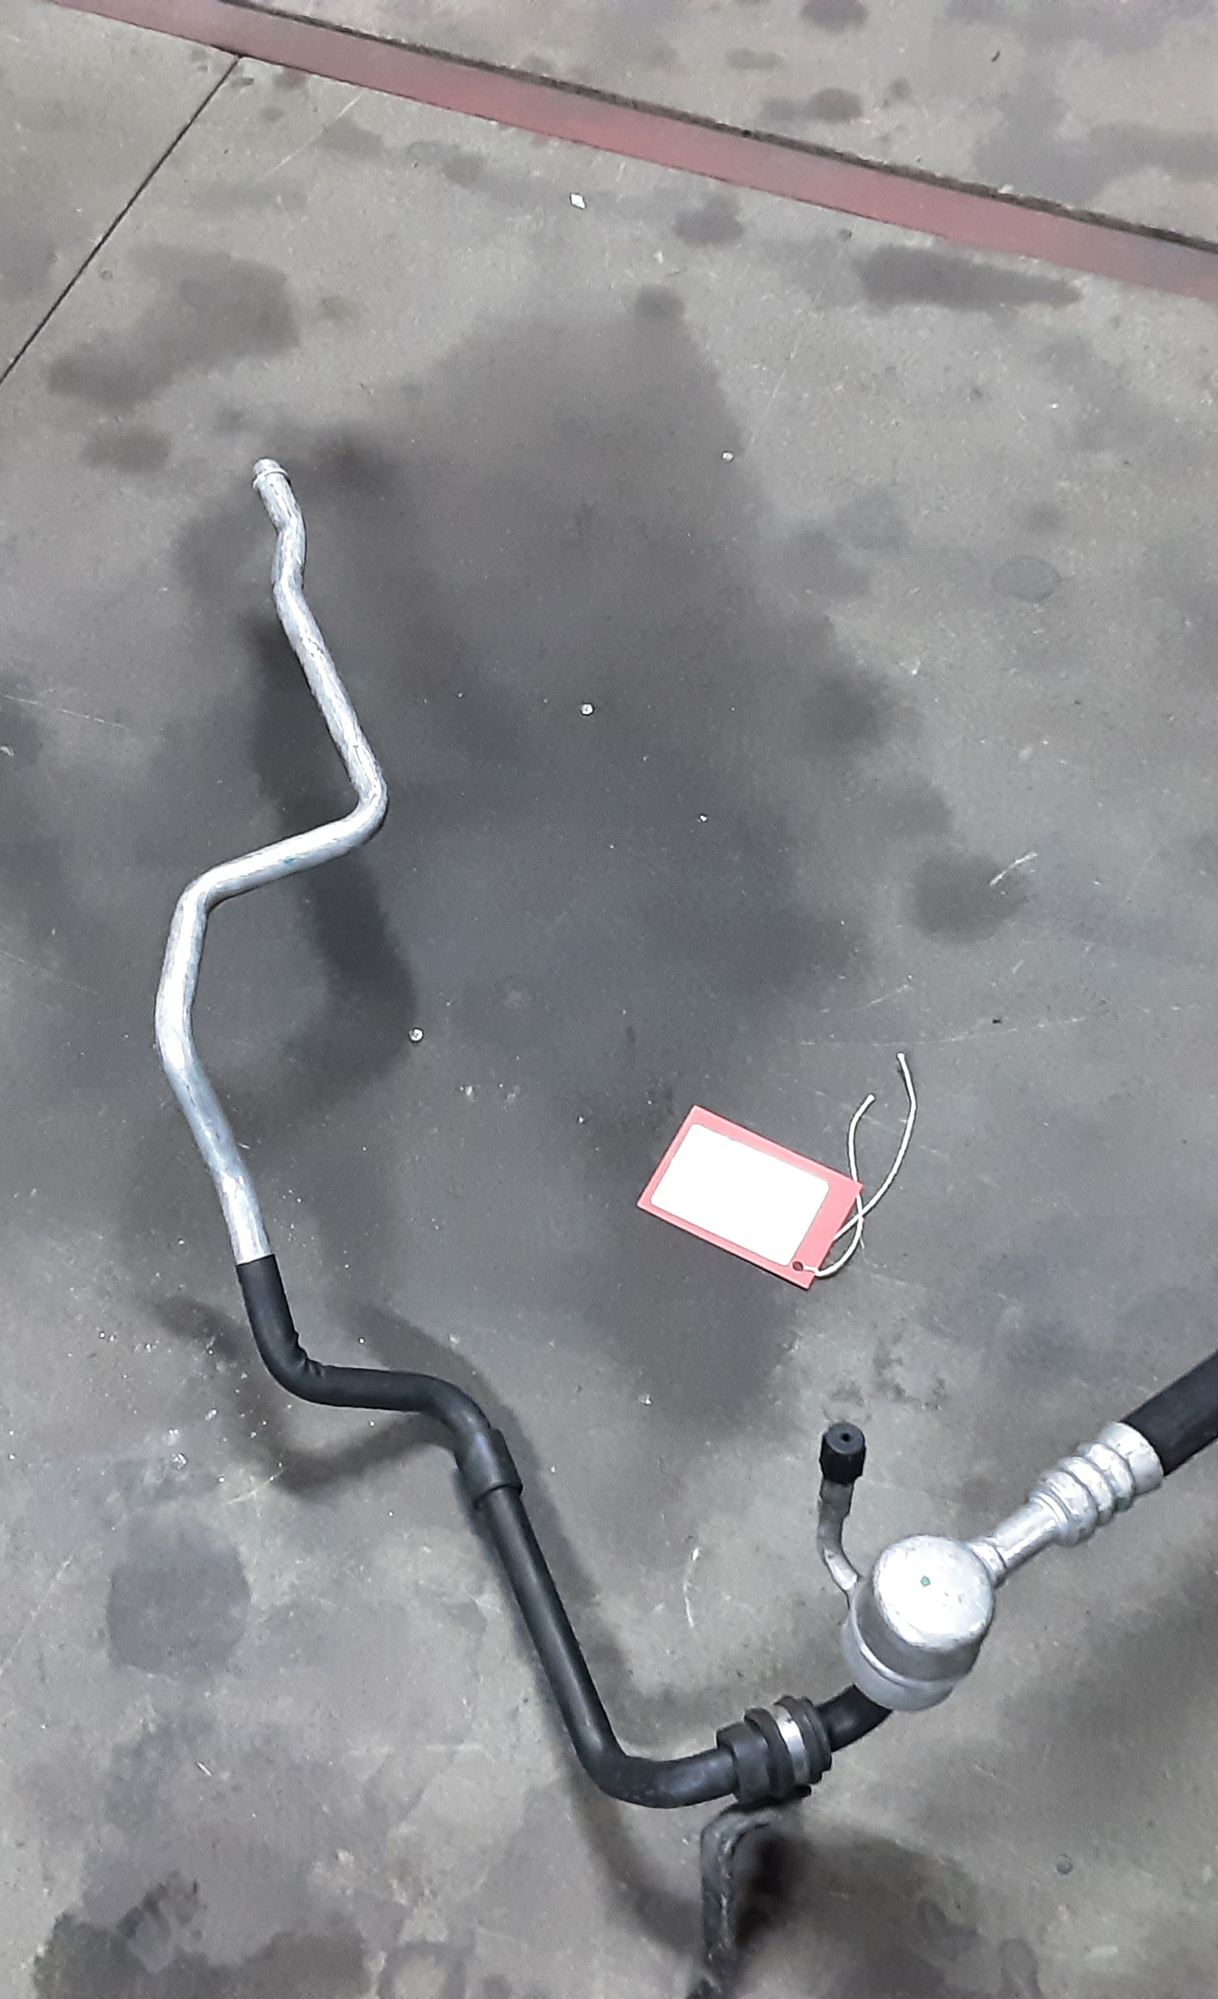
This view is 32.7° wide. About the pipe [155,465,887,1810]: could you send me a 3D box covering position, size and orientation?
[{"bbox_3d":[-0.121,0.012,1.017,0.202,0.117,0.789,-22,64,-9],"label":"pipe"}]

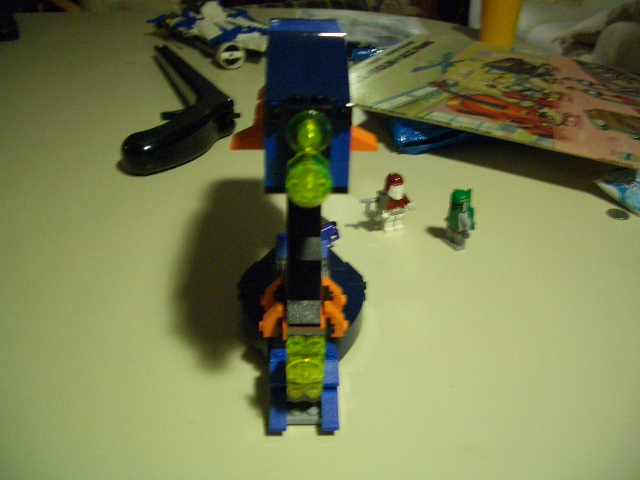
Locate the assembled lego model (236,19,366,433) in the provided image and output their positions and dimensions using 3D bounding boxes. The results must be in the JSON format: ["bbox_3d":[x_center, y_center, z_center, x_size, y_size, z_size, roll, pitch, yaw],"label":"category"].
[{"bbox_3d":[-0.008,-0.015,0.315,0.074,0.166,0.152,-1,30,-1],"label":"assembled lego model"}]

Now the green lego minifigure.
[{"bbox_3d":[0.094,-0.015,0.437,0.021,0.043,0.022,-14,33,-23],"label":"green lego minifigure"}]

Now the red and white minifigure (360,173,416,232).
[{"bbox_3d":[0.048,-0.026,0.456,0.035,0.042,0.023,-13,32,-21],"label":"red and white minifigure"}]

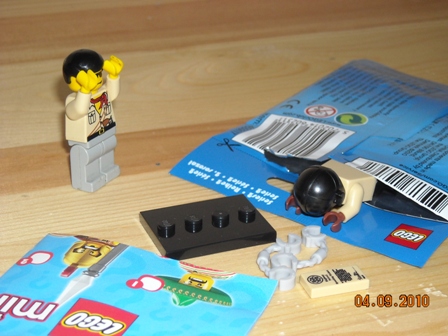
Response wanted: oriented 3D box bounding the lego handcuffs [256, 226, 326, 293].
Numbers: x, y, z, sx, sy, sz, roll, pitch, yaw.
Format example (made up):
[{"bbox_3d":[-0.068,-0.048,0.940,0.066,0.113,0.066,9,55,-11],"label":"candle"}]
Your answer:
[{"bbox_3d":[0.018,0.023,0.292,0.016,0.004,0.030,13,29,23],"label":"lego handcuffs"}]

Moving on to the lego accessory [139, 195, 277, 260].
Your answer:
[{"bbox_3d":[-0.005,0.016,0.305,0.032,0.005,0.024,-9,28,-19],"label":"lego accessory"}]

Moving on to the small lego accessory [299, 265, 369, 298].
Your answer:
[{"bbox_3d":[0.028,0.029,0.281,0.016,0.003,0.008,-7,27,-16],"label":"small lego accessory"}]

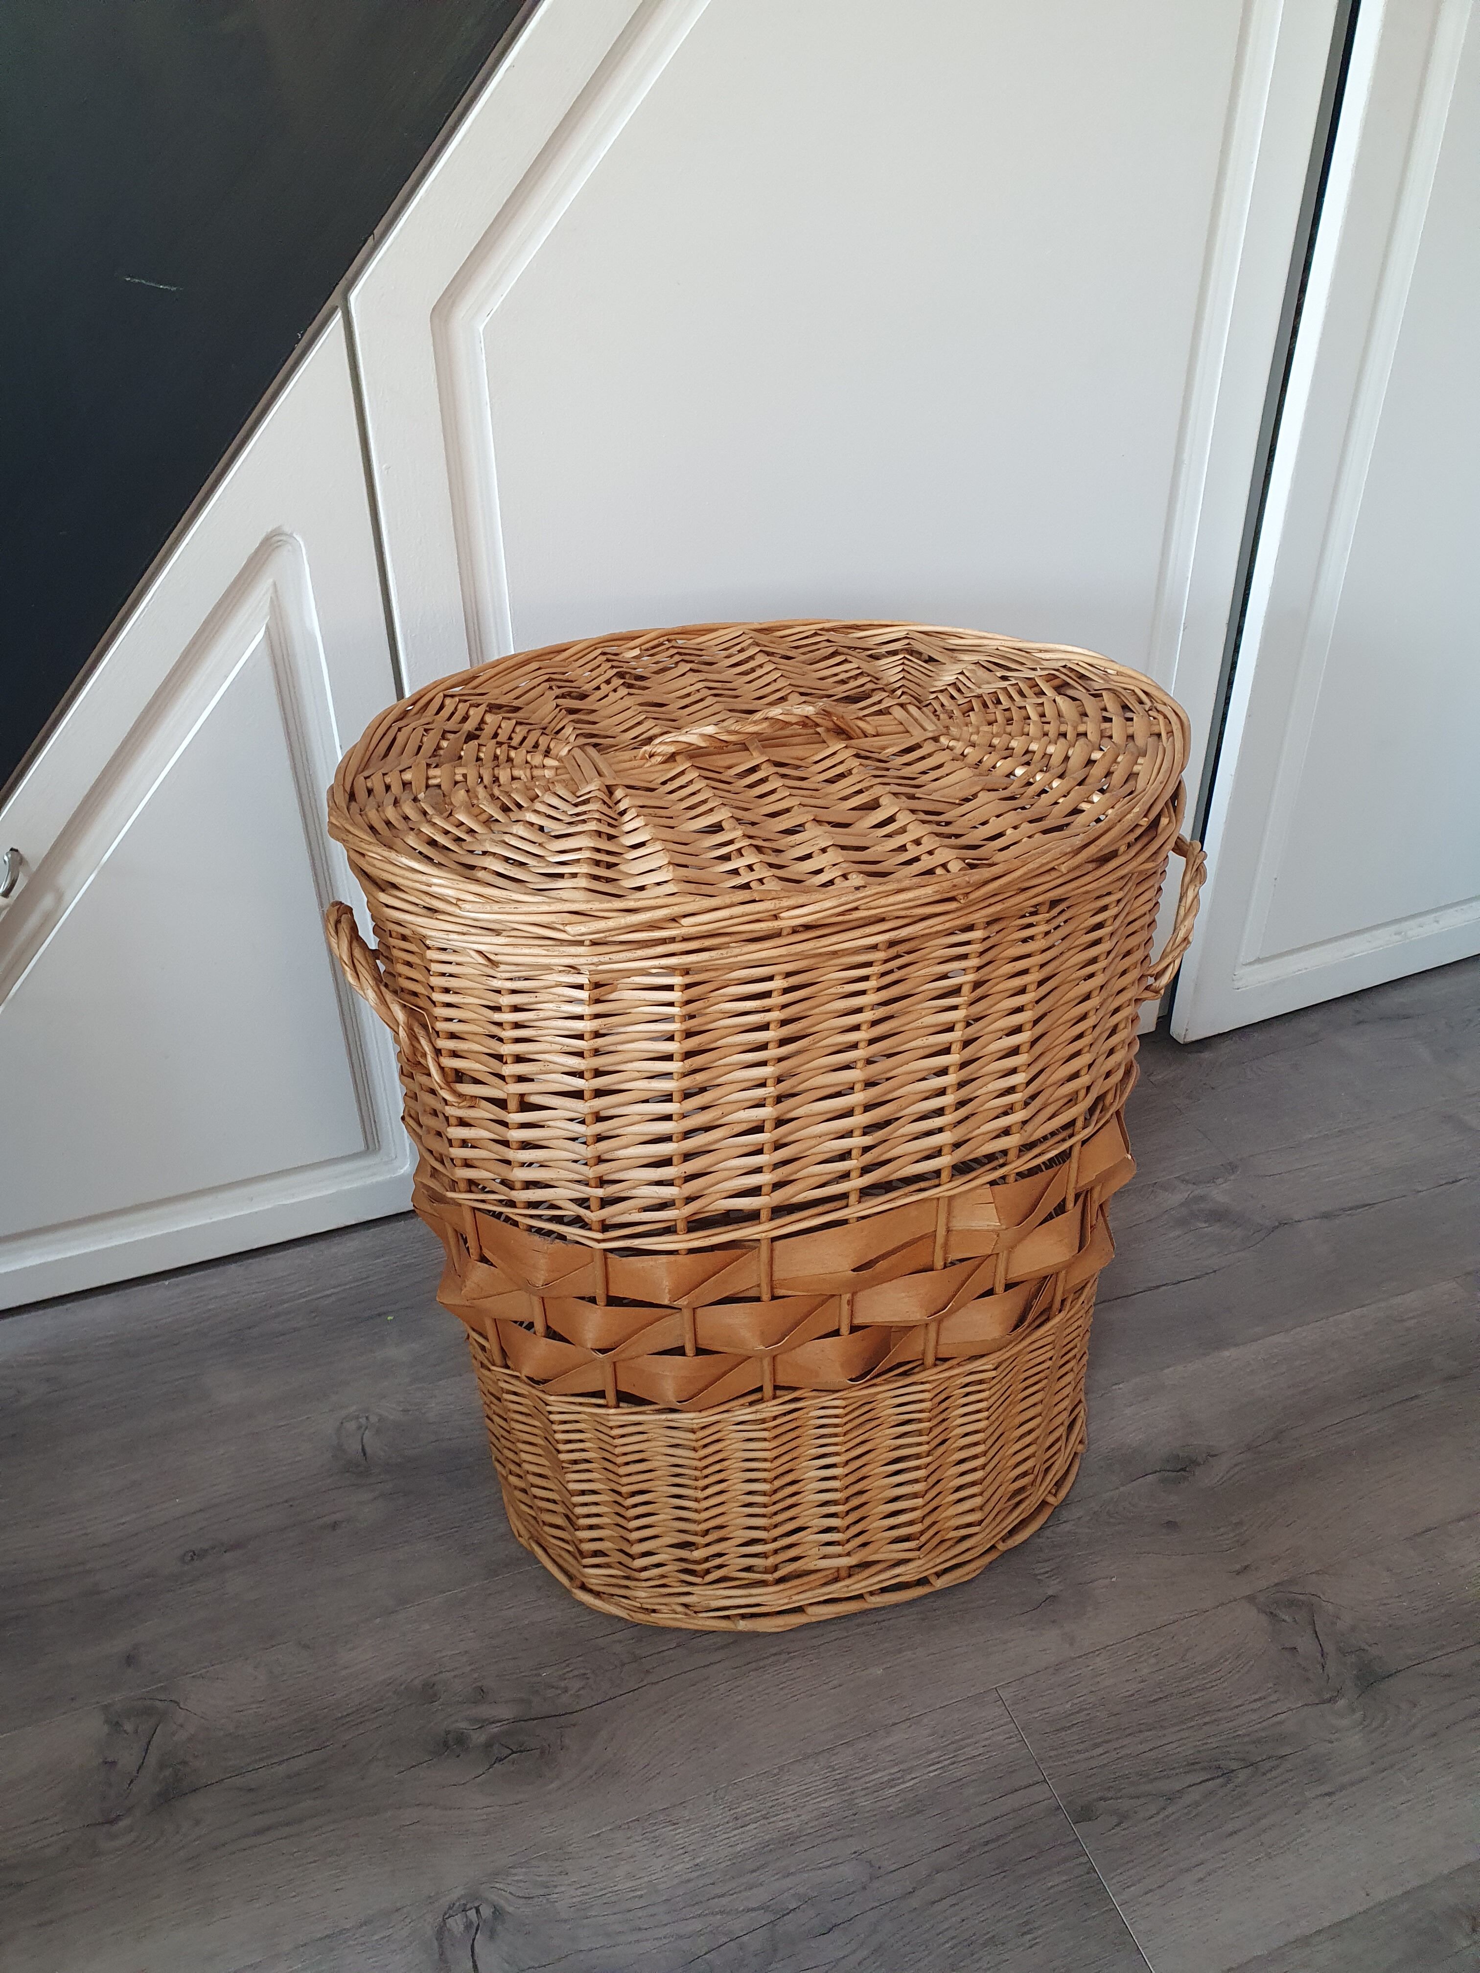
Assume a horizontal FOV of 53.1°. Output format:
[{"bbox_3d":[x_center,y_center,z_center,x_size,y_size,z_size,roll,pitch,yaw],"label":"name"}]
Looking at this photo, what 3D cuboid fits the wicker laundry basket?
[{"bbox_3d":[0.032,0.088,0.977,0.525,0.583,0.345,-9,34,-12],"label":"wicker laundry basket"}]

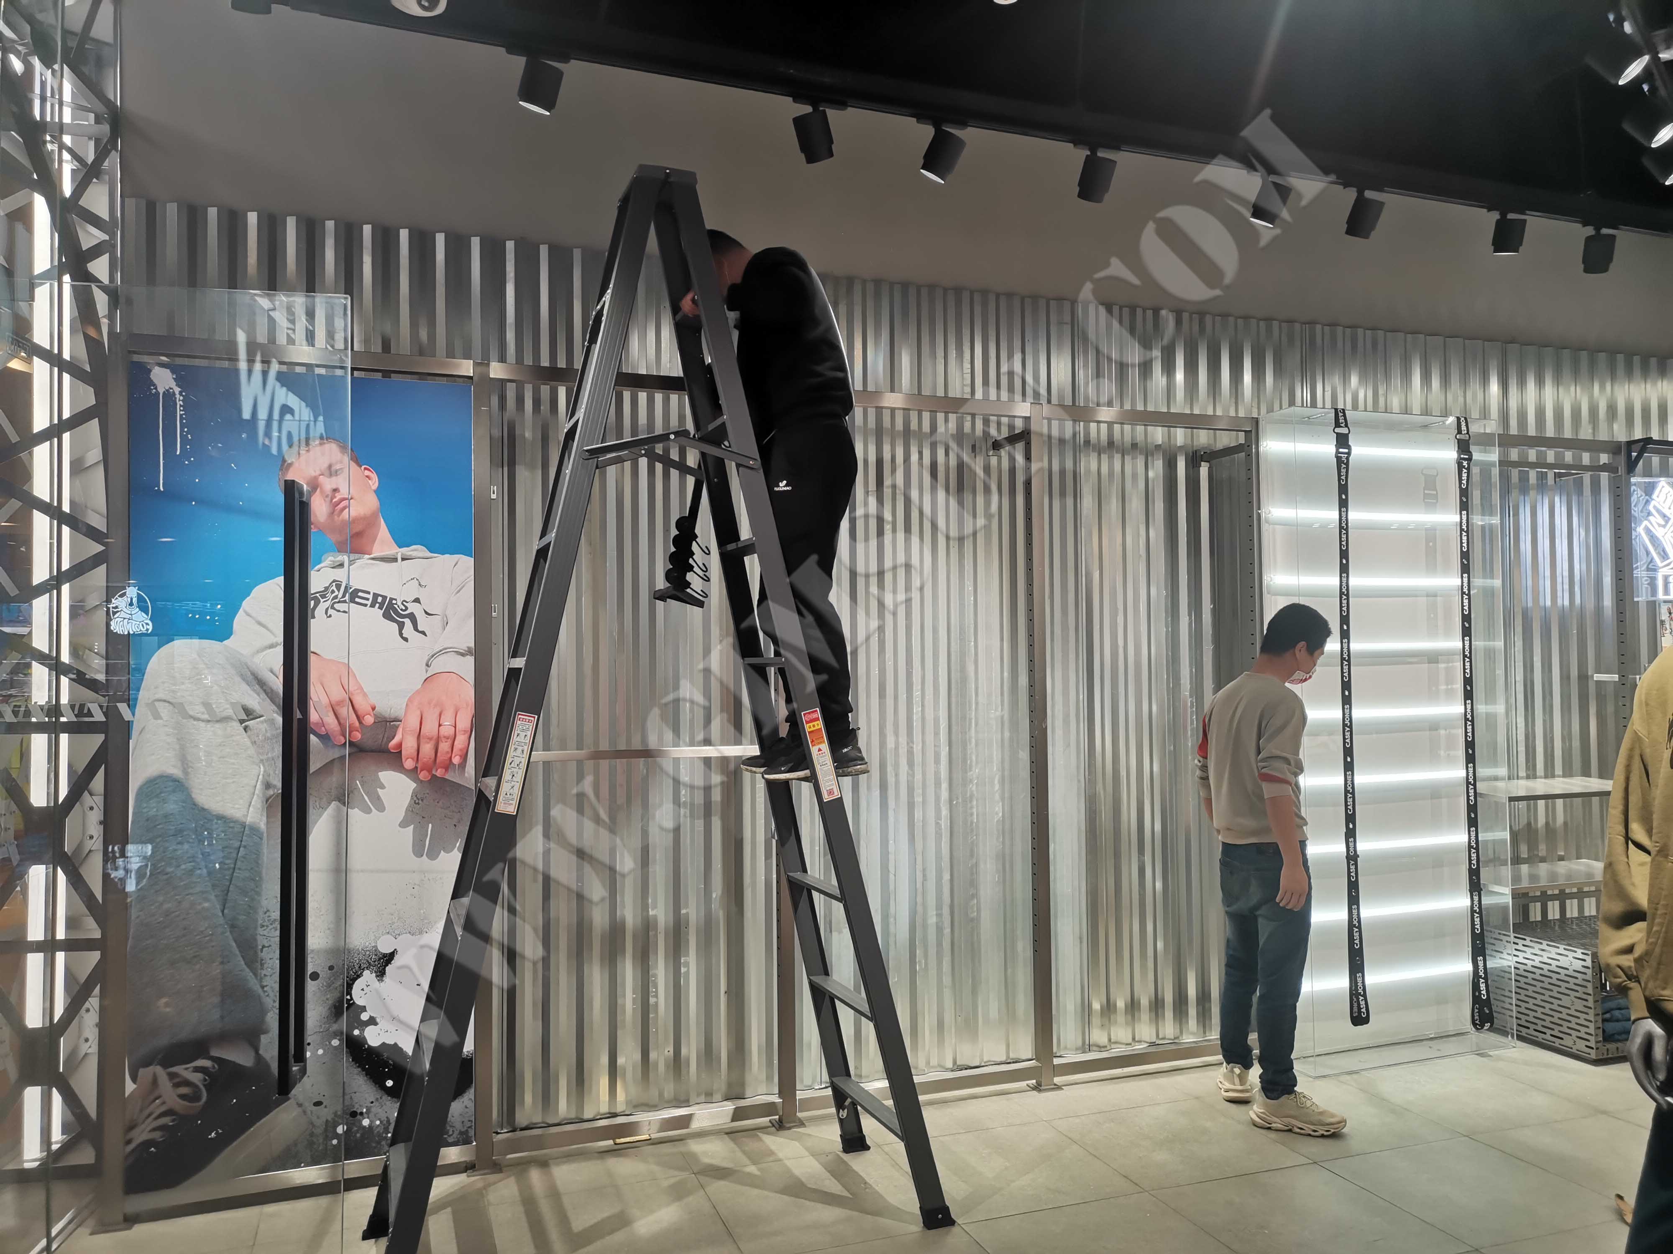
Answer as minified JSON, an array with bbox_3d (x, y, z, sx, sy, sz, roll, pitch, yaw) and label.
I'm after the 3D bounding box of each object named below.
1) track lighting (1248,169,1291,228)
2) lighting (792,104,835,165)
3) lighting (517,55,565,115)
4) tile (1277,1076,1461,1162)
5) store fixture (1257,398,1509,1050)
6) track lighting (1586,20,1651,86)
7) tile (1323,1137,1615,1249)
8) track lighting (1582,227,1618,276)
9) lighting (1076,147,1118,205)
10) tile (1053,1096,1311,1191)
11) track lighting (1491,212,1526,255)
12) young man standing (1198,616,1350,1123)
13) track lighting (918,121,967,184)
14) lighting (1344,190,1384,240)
[{"bbox_3d":[1.438,-1.409,4.162,0.100,0.155,0.100,31,19,38],"label":"track lighting"},{"bbox_3d":[-0.061,-1.362,3.475,0.092,0.135,0.092,-1,28,30],"label":"lighting"},{"bbox_3d":[-0.758,-1.389,3.224,0.095,0.125,0.095,22,11,31],"label":"lighting"},{"bbox_3d":[1.649,1.654,4.227,0.600,0.010,0.600,0,-2,-20],"label":"tile"},{"bbox_3d":[2.163,0.420,4.923,0.978,2.482,0.209,0,-2,-19],"label":"store fixture"},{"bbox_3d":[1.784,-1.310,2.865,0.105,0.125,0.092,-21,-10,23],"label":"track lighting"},{"bbox_3d":[1.855,1.641,3.670,0.600,0.010,0.600,0,-2,-20],"label":"tile"},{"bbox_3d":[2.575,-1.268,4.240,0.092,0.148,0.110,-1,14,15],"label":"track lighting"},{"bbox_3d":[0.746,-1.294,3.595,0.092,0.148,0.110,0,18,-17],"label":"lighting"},{"bbox_3d":[1.083,1.655,4.030,0.600,0.012,0.600,0,-2,-19],"label":"tile"},{"bbox_3d":[2.314,-1.355,4.330,0.092,0.130,0.092,0,13,-18],"label":"track lighting"},{"bbox_3d":[1.485,0.788,4.320,0.400,1.730,0.500,0,-2,-27],"label":"young man standing"},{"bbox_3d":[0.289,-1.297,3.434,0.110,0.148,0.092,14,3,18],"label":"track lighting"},{"bbox_3d":[1.730,-1.352,4.119,0.092,0.135,0.092,0,30,-24],"label":"lighting"}]

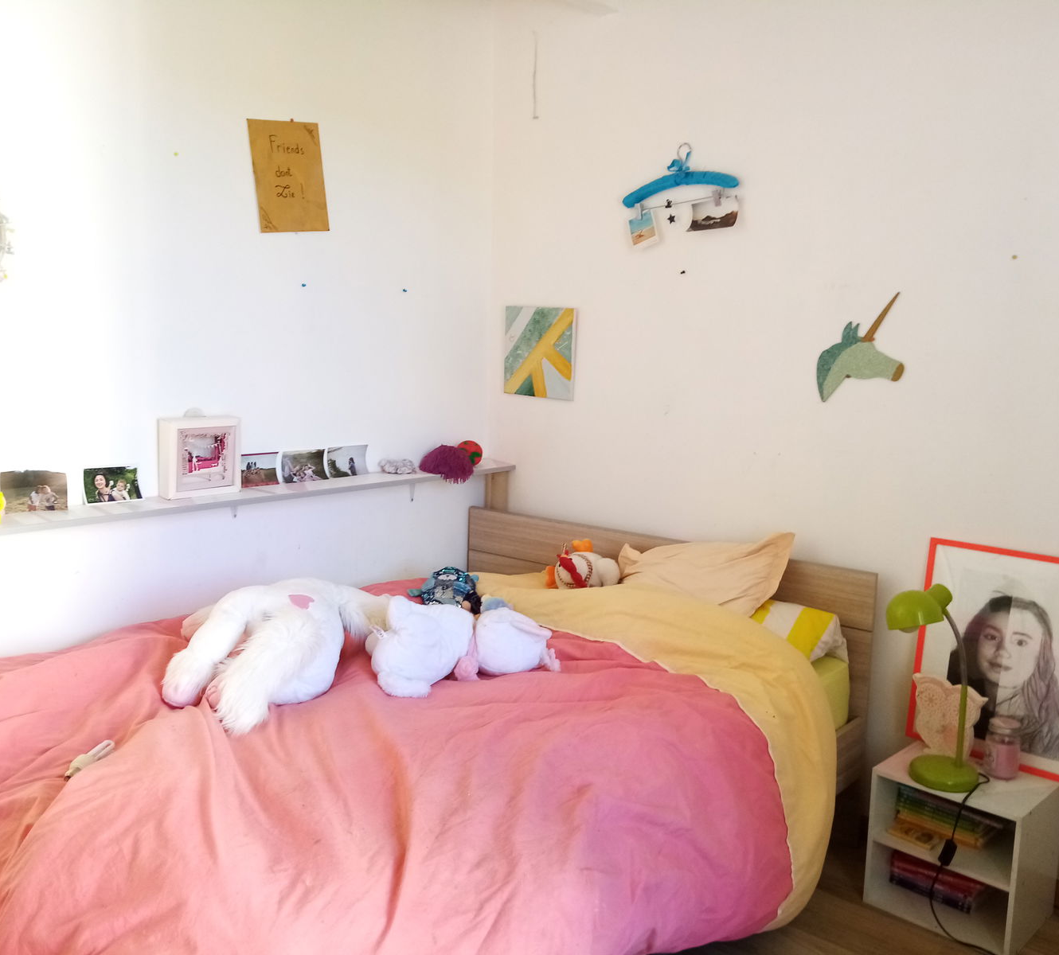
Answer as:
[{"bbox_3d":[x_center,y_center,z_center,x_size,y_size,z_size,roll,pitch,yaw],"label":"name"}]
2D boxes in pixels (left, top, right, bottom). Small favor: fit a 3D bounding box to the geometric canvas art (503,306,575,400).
[{"bbox_3d":[0.035,-0.419,3.226,0.300,0.300,0.020,10,12,41],"label":"geometric canvas art"}]

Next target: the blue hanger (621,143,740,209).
[{"bbox_3d":[0.438,-0.884,2.787,0.400,0.165,0.040,3,7,42],"label":"blue hanger"}]

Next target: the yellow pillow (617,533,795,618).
[{"bbox_3d":[0.391,0.278,2.546,0.550,0.150,0.390,7,52,41],"label":"yellow pillow"}]

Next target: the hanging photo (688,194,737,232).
[{"bbox_3d":[0.523,-0.750,2.726,0.150,0.085,0.030,5,8,42],"label":"hanging photo"}]

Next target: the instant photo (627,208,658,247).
[{"bbox_3d":[0.346,-0.755,2.899,0.088,0.107,0.004,-18,-7,42],"label":"instant photo"}]

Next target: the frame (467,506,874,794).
[{"bbox_3d":[-0.318,0.641,2.221,1.460,0.770,1.980,7,10,41],"label":"frame"}]

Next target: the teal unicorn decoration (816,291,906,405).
[{"bbox_3d":[0.863,-0.335,2.492,0.234,0.286,0.015,7,10,41],"label":"teal unicorn decoration"}]

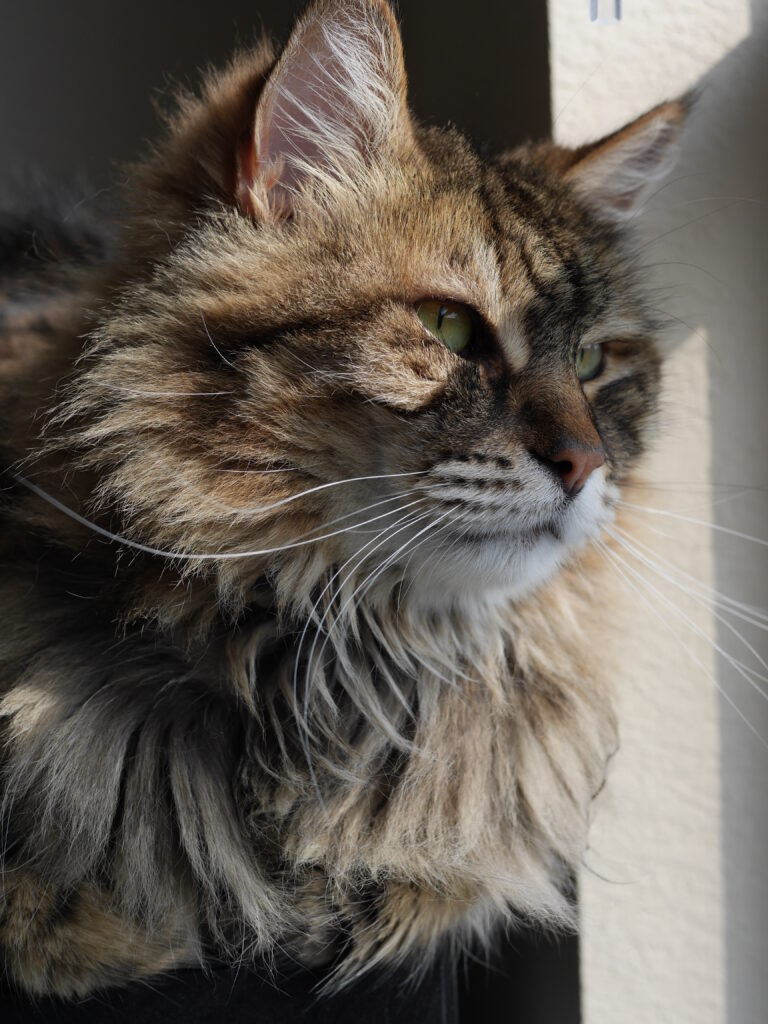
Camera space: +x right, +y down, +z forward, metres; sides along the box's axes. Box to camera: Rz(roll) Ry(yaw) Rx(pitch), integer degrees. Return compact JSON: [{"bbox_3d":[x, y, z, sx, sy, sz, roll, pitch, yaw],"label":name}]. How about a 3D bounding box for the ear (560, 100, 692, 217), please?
[{"bbox_3d":[0.072,-0.105,0.437,0.021,0.036,0.052,23,61,36],"label":"ear"}]

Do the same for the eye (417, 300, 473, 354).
[{"bbox_3d":[0.015,-0.046,0.367,0.015,0.013,0.009,4,3,-32],"label":"eye"}]

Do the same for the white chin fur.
[{"bbox_3d":[0.031,0.007,0.362,0.048,0.033,0.034,3,4,-40],"label":"white chin fur"}]

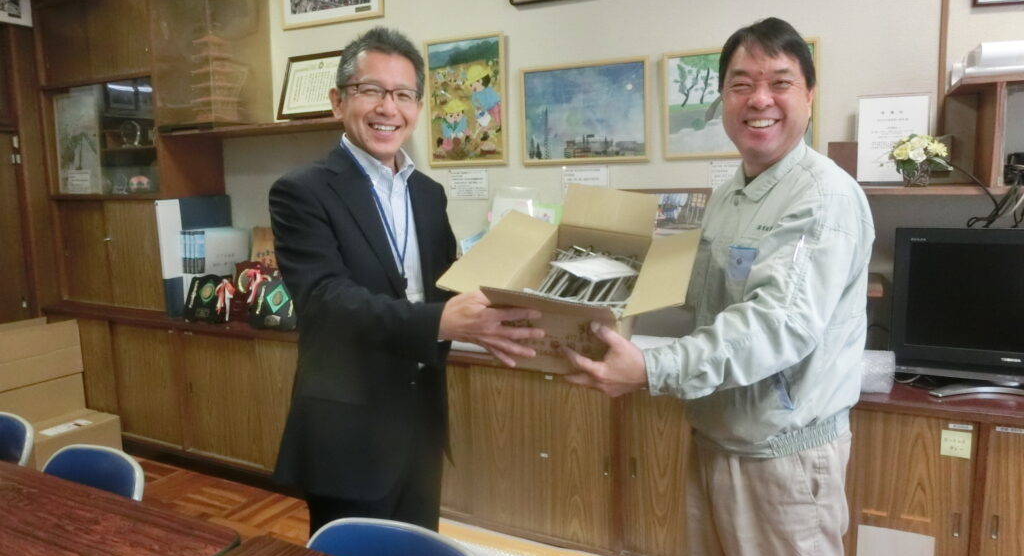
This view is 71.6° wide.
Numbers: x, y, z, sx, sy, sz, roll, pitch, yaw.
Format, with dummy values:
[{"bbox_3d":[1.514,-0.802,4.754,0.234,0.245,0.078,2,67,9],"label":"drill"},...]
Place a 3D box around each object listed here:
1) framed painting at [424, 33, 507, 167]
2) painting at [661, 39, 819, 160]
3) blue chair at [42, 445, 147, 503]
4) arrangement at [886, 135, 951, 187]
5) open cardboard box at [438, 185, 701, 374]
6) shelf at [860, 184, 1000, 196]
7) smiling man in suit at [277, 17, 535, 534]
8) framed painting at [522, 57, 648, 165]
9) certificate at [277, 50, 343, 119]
[{"bbox_3d":[-0.206,-0.780,3.173,0.412,0.560,0.025,3,8,28],"label":"framed painting"},{"bbox_3d":[0.837,-0.649,2.628,0.557,0.407,0.025,3,8,28],"label":"painting"},{"bbox_3d":[-1.220,0.828,1.682,0.470,0.770,0.500,3,8,28],"label":"blue chair"},{"bbox_3d":[1.190,-0.344,2.080,0.165,0.155,0.140,3,8,28],"label":"arrangement"},{"bbox_3d":[0.130,-0.002,1.355,0.402,0.189,0.553,9,23,15],"label":"open cardboard box"},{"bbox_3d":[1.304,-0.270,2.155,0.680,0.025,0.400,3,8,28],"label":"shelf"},{"bbox_3d":[-0.174,0.361,1.463,0.580,1.710,0.480,5,10,41],"label":"smiling man in suit"},{"bbox_3d":[0.294,-0.672,2.918,0.557,0.407,0.025,3,8,28],"label":"framed painting"},{"bbox_3d":[-0.872,-0.867,3.186,0.420,0.304,0.025,3,-10,28],"label":"certificate"}]

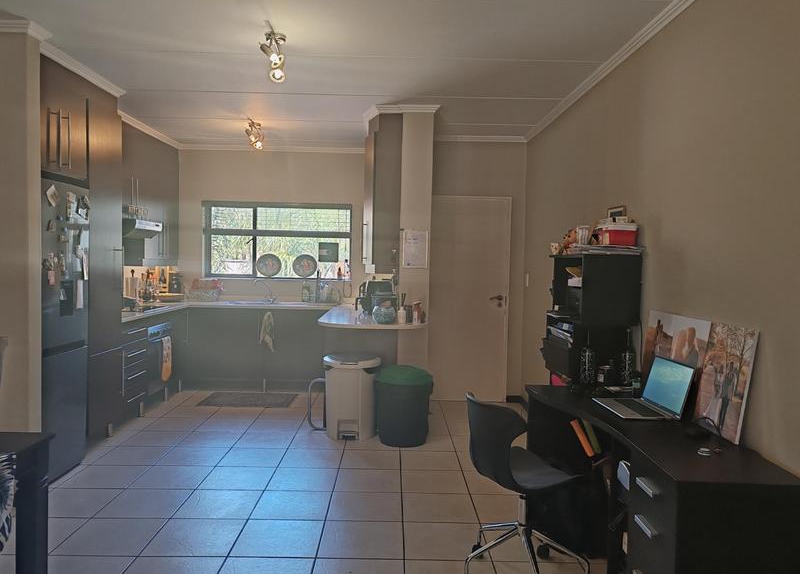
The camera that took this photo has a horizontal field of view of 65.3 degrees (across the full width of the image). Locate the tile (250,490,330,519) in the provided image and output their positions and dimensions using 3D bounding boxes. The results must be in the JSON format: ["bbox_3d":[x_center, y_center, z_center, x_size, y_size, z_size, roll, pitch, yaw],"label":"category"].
[{"bbox_3d":[-0.613,1.264,3.596,0.412,0.010,0.412,1,3,-1],"label":"tile"}]

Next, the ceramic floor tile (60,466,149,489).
[{"bbox_3d":[-1.900,1.235,4.057,0.417,0.010,0.417,1,3,0],"label":"ceramic floor tile"}]

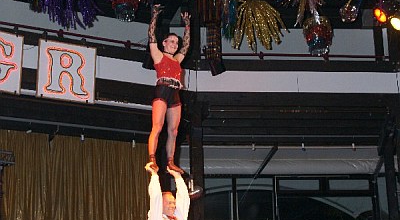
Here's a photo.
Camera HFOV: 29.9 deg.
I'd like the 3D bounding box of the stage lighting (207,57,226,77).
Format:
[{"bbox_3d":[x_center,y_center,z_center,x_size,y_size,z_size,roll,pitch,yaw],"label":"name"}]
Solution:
[{"bbox_3d":[0.233,-0.591,10.300,0.200,0.240,0.200,-22,-21,8],"label":"stage lighting"}]

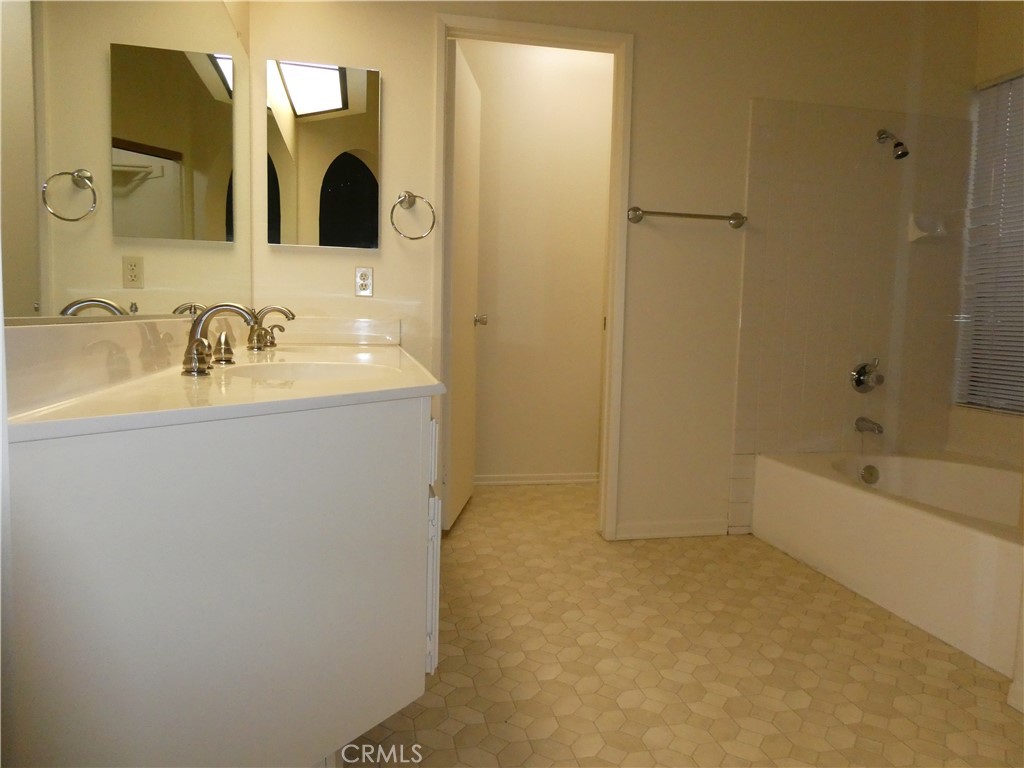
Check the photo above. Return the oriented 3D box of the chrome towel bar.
[{"bbox_3d":[0.749,-0.699,2.970,0.528,0.067,0.075,0,5,-11],"label":"chrome towel bar"}]

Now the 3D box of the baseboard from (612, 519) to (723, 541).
[{"bbox_3d":[0.710,0.640,3.115,0.519,0.070,0.012,0,5,-11],"label":"baseboard"}]

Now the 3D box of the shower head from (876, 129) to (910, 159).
[{"bbox_3d":[1.655,-1.042,3.072,0.065,0.155,0.165,0,5,-11],"label":"shower head"}]

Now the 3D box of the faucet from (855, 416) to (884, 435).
[{"bbox_3d":[1.613,0.191,3.185,0.062,0.068,0.145,0,5,-11],"label":"faucet"}]

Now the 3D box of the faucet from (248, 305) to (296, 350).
[{"bbox_3d":[-0.789,-0.187,2.340,0.147,0.141,0.290,0,5,-11],"label":"faucet"}]

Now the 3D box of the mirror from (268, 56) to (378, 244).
[{"bbox_3d":[-0.711,-0.863,2.693,0.409,0.673,0.022,0,5,-11],"label":"mirror"}]

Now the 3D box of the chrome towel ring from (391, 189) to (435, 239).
[{"bbox_3d":[-0.384,-0.653,2.756,0.170,0.192,0.062,0,5,-11],"label":"chrome towel ring"}]

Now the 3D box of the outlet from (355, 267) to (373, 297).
[{"bbox_3d":[-0.576,-0.398,2.770,0.069,0.114,0.007,0,5,-11],"label":"outlet"}]

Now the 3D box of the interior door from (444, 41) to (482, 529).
[{"bbox_3d":[-0.228,-0.407,3.288,0.035,2.030,0.685,2,5,5],"label":"interior door"}]

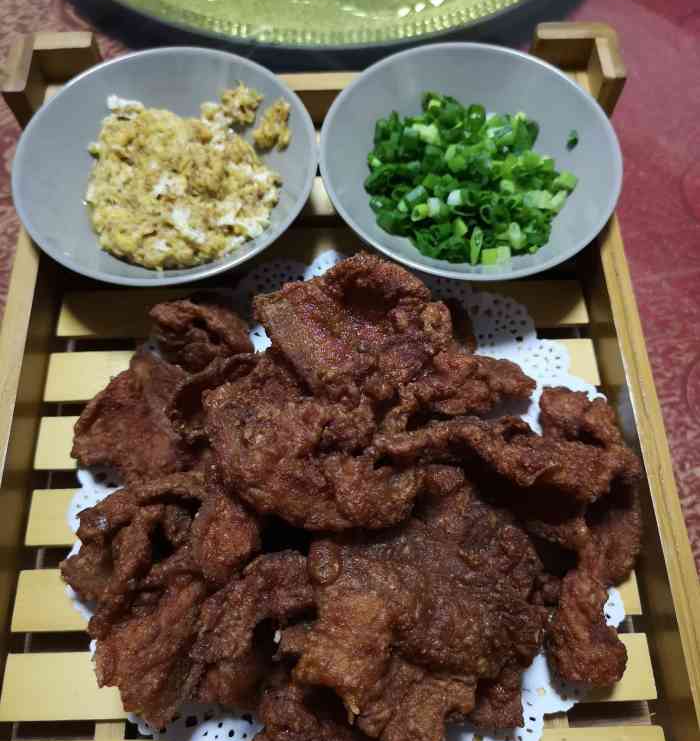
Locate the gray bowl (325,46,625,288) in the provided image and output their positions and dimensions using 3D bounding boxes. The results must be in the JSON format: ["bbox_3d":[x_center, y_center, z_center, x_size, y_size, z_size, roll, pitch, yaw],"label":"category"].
[{"bbox_3d":[0.051,-0.084,0.329,0.127,0.045,0.127,0,66,0],"label":"gray bowl"}]

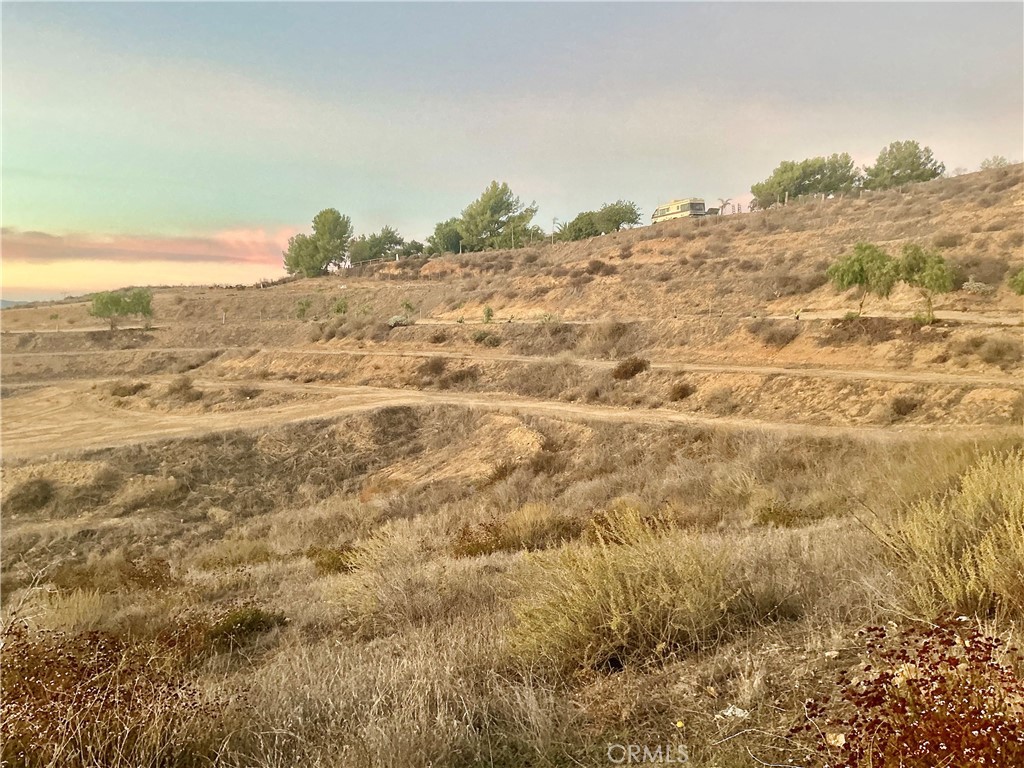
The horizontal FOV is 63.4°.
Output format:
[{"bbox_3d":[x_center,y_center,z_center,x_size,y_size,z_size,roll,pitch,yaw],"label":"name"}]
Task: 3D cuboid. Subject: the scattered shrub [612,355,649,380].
[{"bbox_3d":[5.958,-0.786,42.000,1.850,1.150,1.600,0,5,0],"label":"scattered shrub"}]

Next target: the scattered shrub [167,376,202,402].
[{"bbox_3d":[-17.792,0.299,45.000,1.900,1.350,1.600,0,5,0],"label":"scattered shrub"}]

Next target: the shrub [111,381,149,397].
[{"bbox_3d":[-21.704,0.255,47.000,2.100,0.900,1.700,0,5,0],"label":"shrub"}]

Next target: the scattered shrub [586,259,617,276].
[{"bbox_3d":[9.076,-11.815,84.000,2.900,1.700,2.400,0,5,0],"label":"scattered shrub"}]

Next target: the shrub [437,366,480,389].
[{"bbox_3d":[-2.939,-0.357,45.500,2.300,1.150,1.800,0,5,0],"label":"shrub"}]

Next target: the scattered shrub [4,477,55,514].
[{"bbox_3d":[-13.398,3.096,23.000,1.350,1.000,1.200,0,5,0],"label":"scattered shrub"}]

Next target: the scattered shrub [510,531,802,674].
[{"bbox_3d":[0.936,1.398,5.400,1.850,0.820,1.400,0,5,0],"label":"scattered shrub"}]

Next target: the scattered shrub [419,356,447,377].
[{"bbox_3d":[-4.463,-0.982,46.500,1.500,1.100,1.300,0,5,0],"label":"scattered shrub"}]

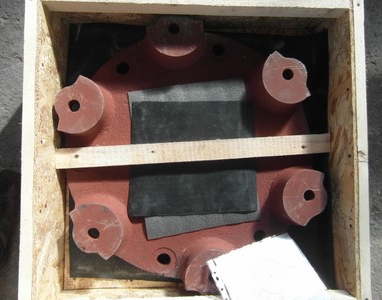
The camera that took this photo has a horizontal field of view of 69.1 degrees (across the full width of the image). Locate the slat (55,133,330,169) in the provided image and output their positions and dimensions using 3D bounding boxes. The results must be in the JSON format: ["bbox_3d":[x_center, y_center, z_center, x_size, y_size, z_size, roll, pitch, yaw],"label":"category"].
[{"bbox_3d":[0.012,0.004,0.802,0.783,0.024,0.056,-3,88,-2],"label":"slat"}]

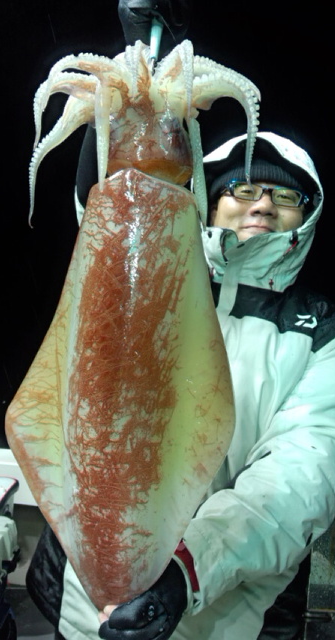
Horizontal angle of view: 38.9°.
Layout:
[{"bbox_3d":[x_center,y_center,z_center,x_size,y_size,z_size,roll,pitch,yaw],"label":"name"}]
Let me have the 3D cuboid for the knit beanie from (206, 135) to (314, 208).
[{"bbox_3d":[0.170,-0.277,0.885,0.188,0.160,0.210,10,1,-2],"label":"knit beanie"}]

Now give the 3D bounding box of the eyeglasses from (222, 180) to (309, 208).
[{"bbox_3d":[0.163,-0.206,0.860,0.142,0.042,0.140,10,1,-2],"label":"eyeglasses"}]

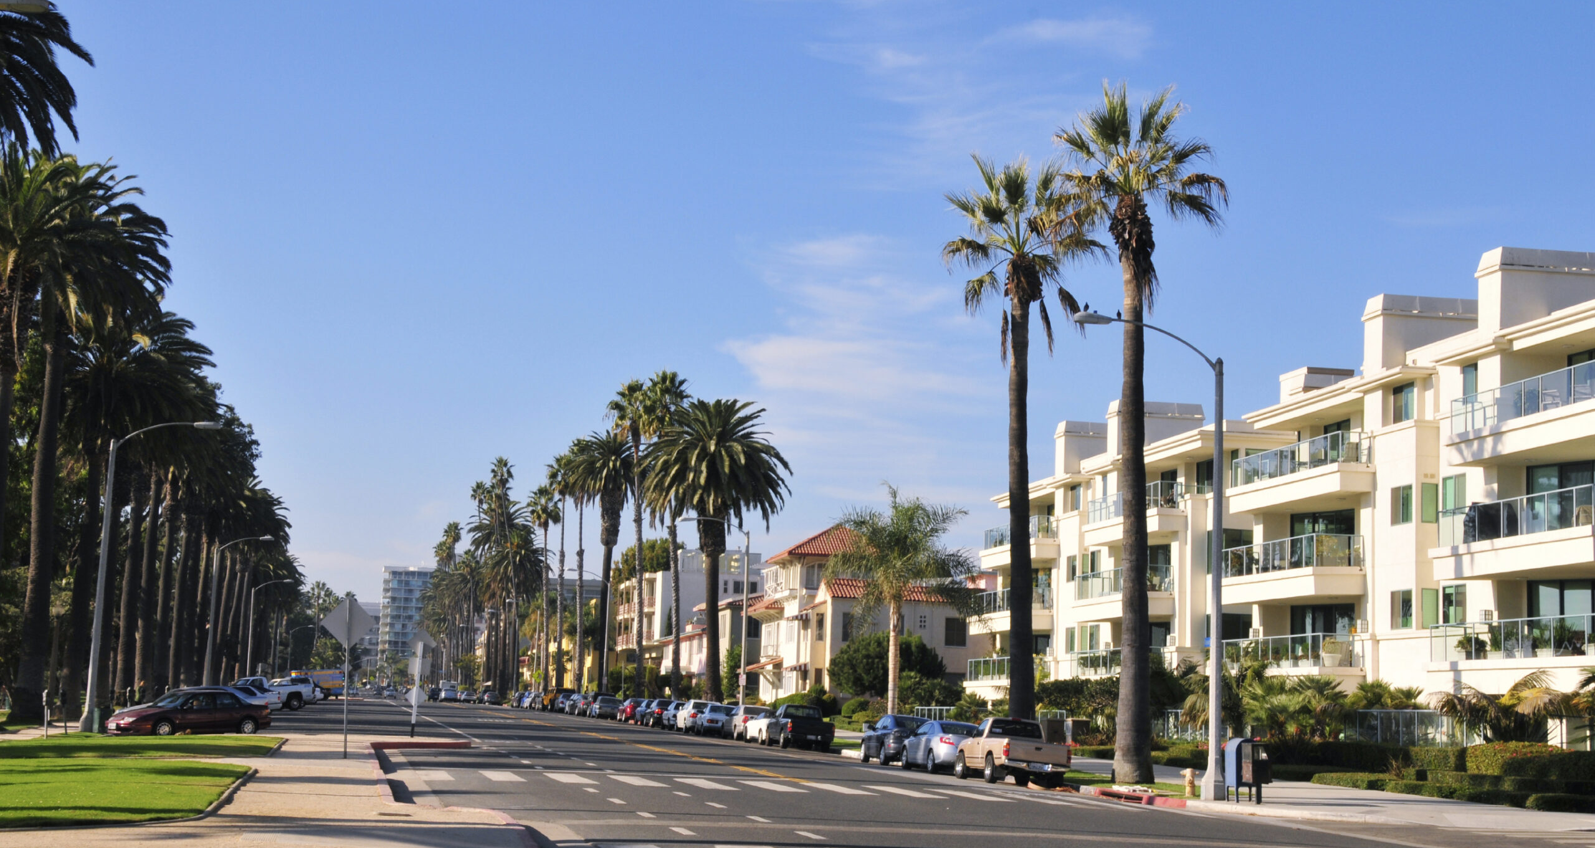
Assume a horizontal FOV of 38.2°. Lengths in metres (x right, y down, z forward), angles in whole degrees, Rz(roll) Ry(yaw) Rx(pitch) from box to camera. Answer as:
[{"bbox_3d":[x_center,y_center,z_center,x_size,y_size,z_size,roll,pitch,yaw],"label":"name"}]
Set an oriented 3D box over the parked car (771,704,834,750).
[{"bbox_3d":[0.078,11.208,85.106,1.720,1.600,4.700,3,-7,-11],"label":"parked car"}]

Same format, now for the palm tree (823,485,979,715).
[{"bbox_3d":[3.555,6.794,80.605,5.470,9.306,5.470,2,-7,3],"label":"palm tree"}]

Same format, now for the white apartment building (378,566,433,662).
[{"bbox_3d":[-129.254,71.303,790.420,26.000,41.500,22.000,3,-7,-9],"label":"white apartment building"}]

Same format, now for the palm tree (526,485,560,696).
[{"bbox_3d":[-23.897,15.885,213.287,3.339,20.406,3.339,3,-7,-6],"label":"palm tree"}]

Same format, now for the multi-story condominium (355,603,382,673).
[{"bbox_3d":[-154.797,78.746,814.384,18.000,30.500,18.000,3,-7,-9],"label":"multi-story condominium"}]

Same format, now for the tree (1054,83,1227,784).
[{"bbox_3d":[8.384,0.073,56.745,4.256,17.378,4.256,1,-7,8],"label":"tree"}]

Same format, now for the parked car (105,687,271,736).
[{"bbox_3d":[-17.610,8.481,67.175,4.500,1.380,1.700,7,-9,-35],"label":"parked car"}]

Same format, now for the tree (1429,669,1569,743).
[{"bbox_3d":[16.982,7.256,55.663,3.300,2.660,3.300,3,-7,-10],"label":"tree"}]

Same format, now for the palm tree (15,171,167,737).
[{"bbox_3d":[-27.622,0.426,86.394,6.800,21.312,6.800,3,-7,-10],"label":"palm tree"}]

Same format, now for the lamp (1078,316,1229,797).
[{"bbox_3d":[7.342,2.722,47.890,3.440,9.940,0.480,3,-7,-11],"label":"lamp"}]

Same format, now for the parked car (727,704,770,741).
[{"bbox_3d":[-1.875,12.163,94.005,1.770,1.430,4.600,3,-7,-10],"label":"parked car"}]

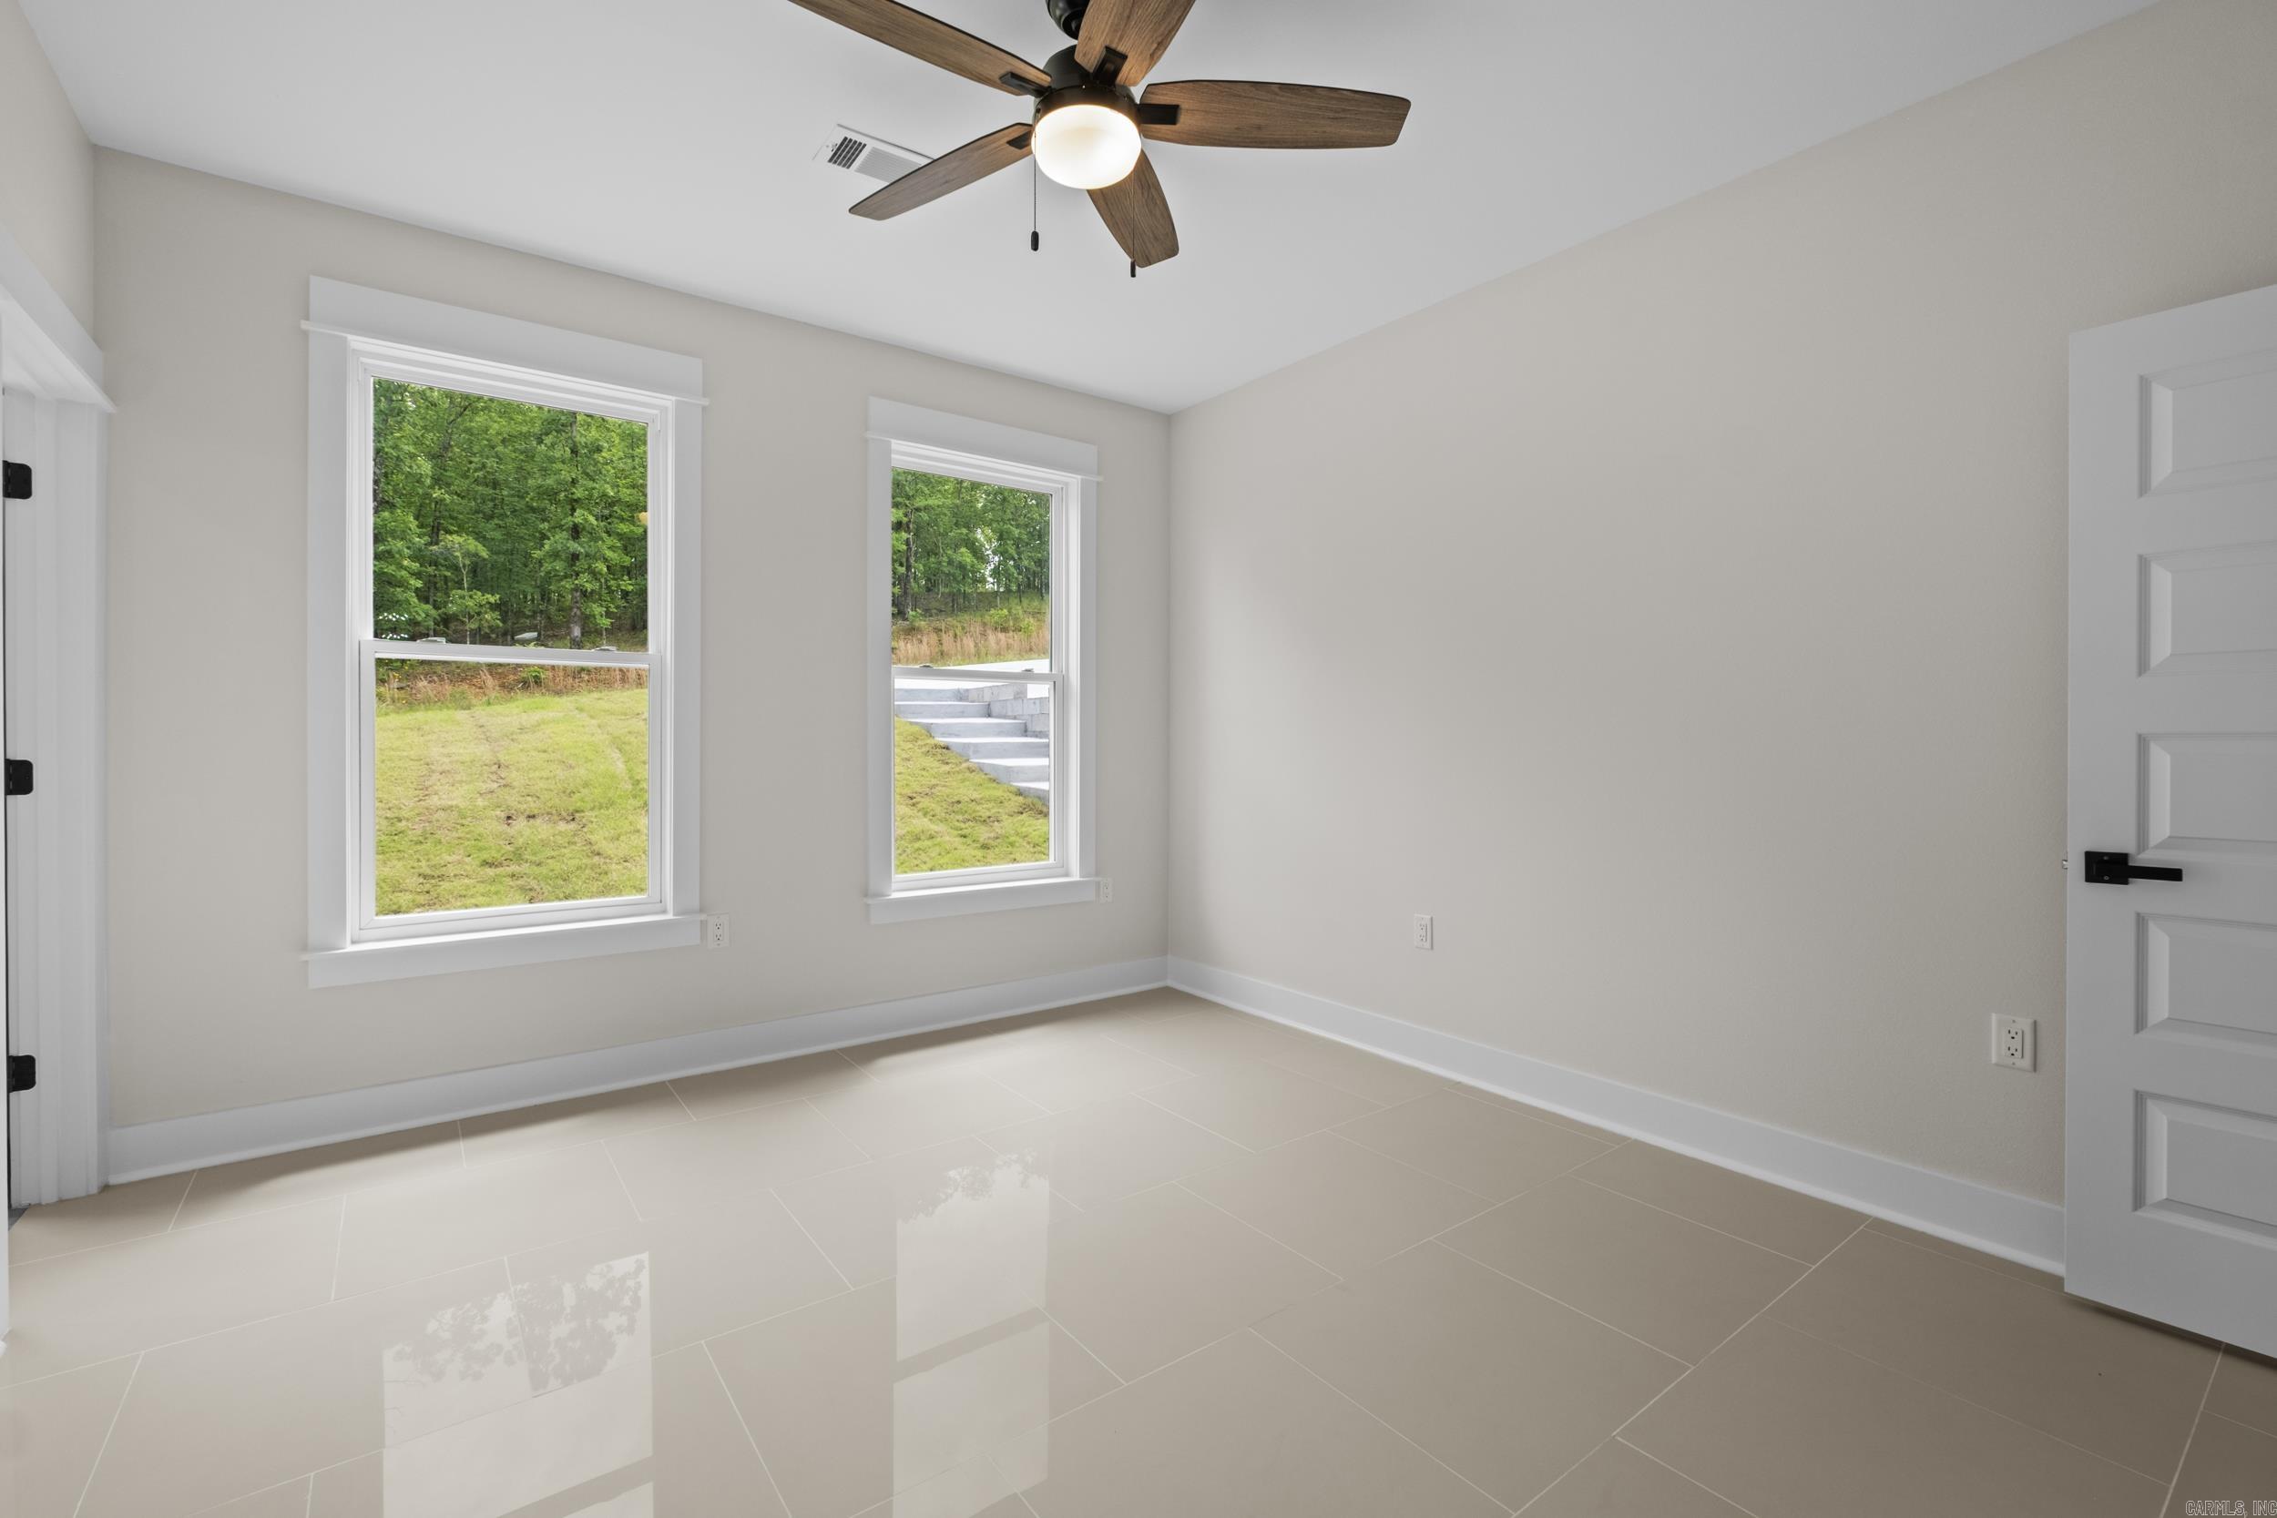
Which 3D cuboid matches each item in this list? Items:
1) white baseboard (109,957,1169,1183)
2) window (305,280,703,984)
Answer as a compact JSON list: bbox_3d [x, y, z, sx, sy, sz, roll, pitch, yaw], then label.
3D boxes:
[{"bbox_3d":[-1.298,1.042,3.569,3.595,0.147,0.024,0,0,-37],"label":"white baseboard"},{"bbox_3d":[-1.971,-0.365,3.053,1.075,2.050,0.060,0,0,-37],"label":"window"}]

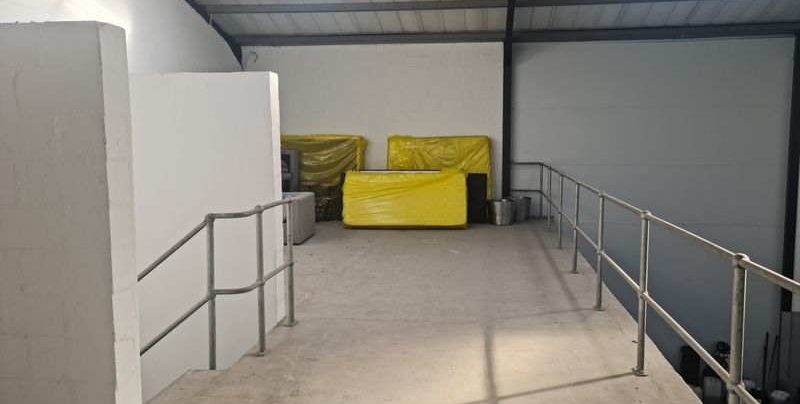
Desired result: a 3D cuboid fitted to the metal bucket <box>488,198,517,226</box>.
[{"bbox_3d":[1.890,0.193,11.510,0.514,0.455,0.514,0,6,6],"label":"metal bucket"}]

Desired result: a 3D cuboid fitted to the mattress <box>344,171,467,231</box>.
[{"bbox_3d":[0.086,-0.048,11.103,2.198,1.020,0.272,0,6,6],"label":"mattress"}]

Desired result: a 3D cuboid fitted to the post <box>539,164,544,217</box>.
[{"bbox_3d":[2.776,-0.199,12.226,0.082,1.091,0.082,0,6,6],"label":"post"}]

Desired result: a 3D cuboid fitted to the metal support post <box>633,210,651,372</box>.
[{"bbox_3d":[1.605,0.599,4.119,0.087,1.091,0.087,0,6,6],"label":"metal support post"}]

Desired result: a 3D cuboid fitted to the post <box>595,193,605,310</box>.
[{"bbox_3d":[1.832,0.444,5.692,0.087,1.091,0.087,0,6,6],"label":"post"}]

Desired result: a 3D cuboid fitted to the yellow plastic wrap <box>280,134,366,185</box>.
[{"bbox_3d":[-1.780,-0.522,13.212,2.080,1.730,0.420,1,6,8],"label":"yellow plastic wrap"}]

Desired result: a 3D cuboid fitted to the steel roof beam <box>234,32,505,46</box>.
[{"bbox_3d":[-0.660,-3.235,12.457,5.425,0.185,0.087,0,6,6],"label":"steel roof beam"}]

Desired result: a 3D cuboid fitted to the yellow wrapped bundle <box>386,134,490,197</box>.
[{"bbox_3d":[0.810,-0.491,12.893,2.140,1.730,0.380,1,6,8],"label":"yellow wrapped bundle"}]

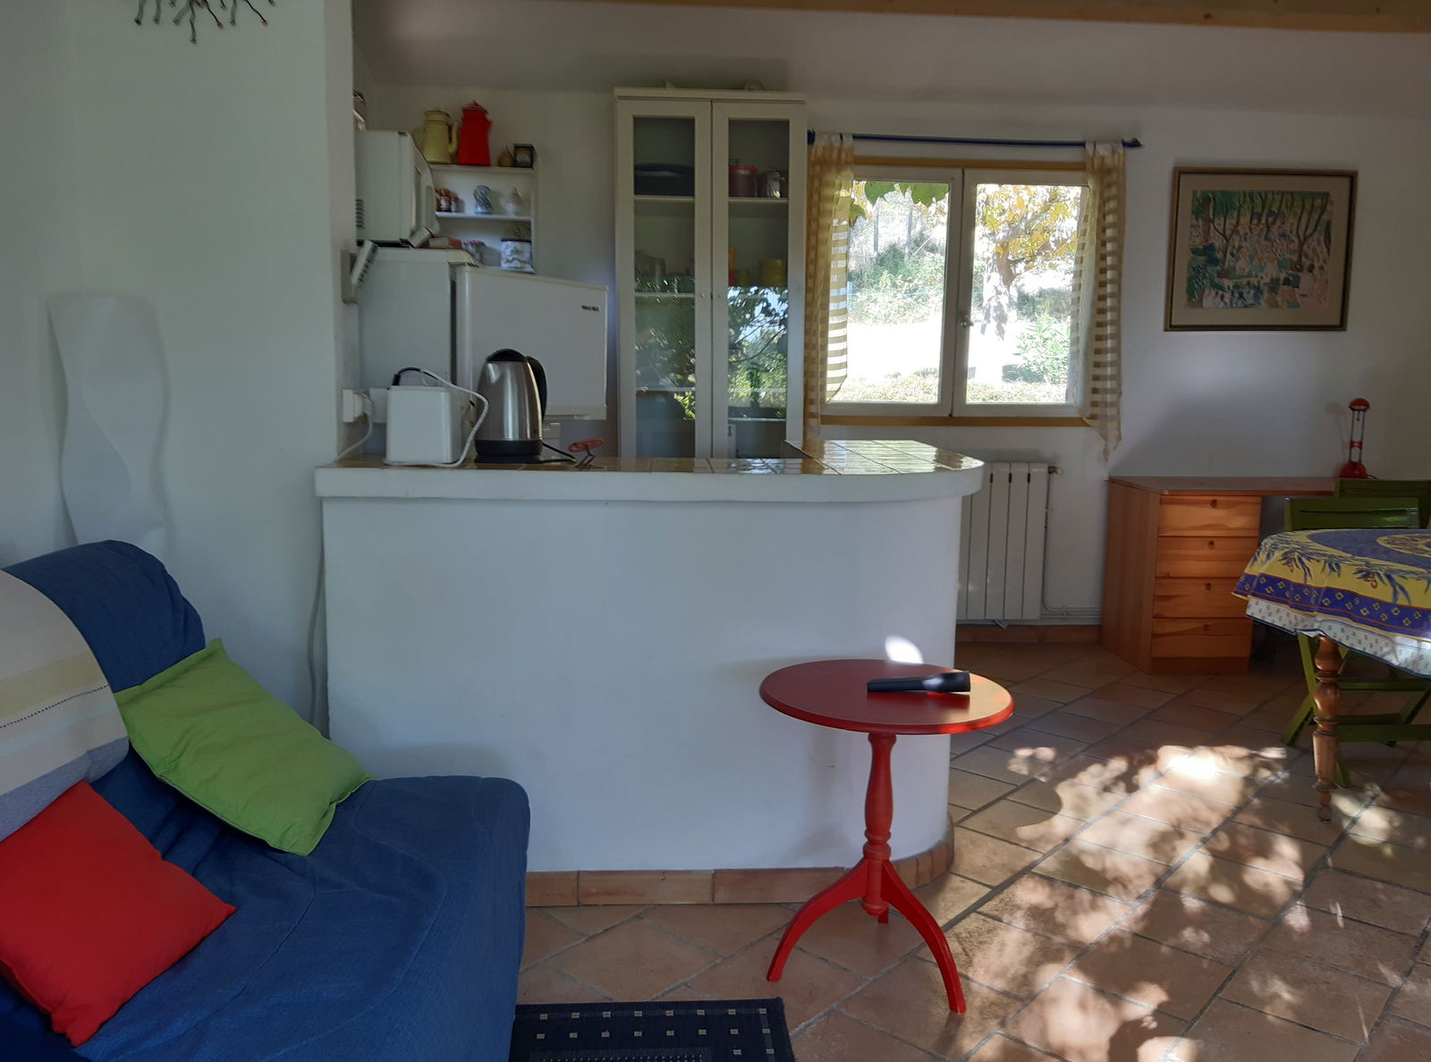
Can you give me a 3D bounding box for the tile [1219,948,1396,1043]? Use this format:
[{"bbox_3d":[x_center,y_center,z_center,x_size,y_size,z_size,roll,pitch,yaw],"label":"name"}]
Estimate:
[{"bbox_3d":[1.133,0.891,2.059,0.242,0.012,0.250,8,11,42],"label":"tile"}]

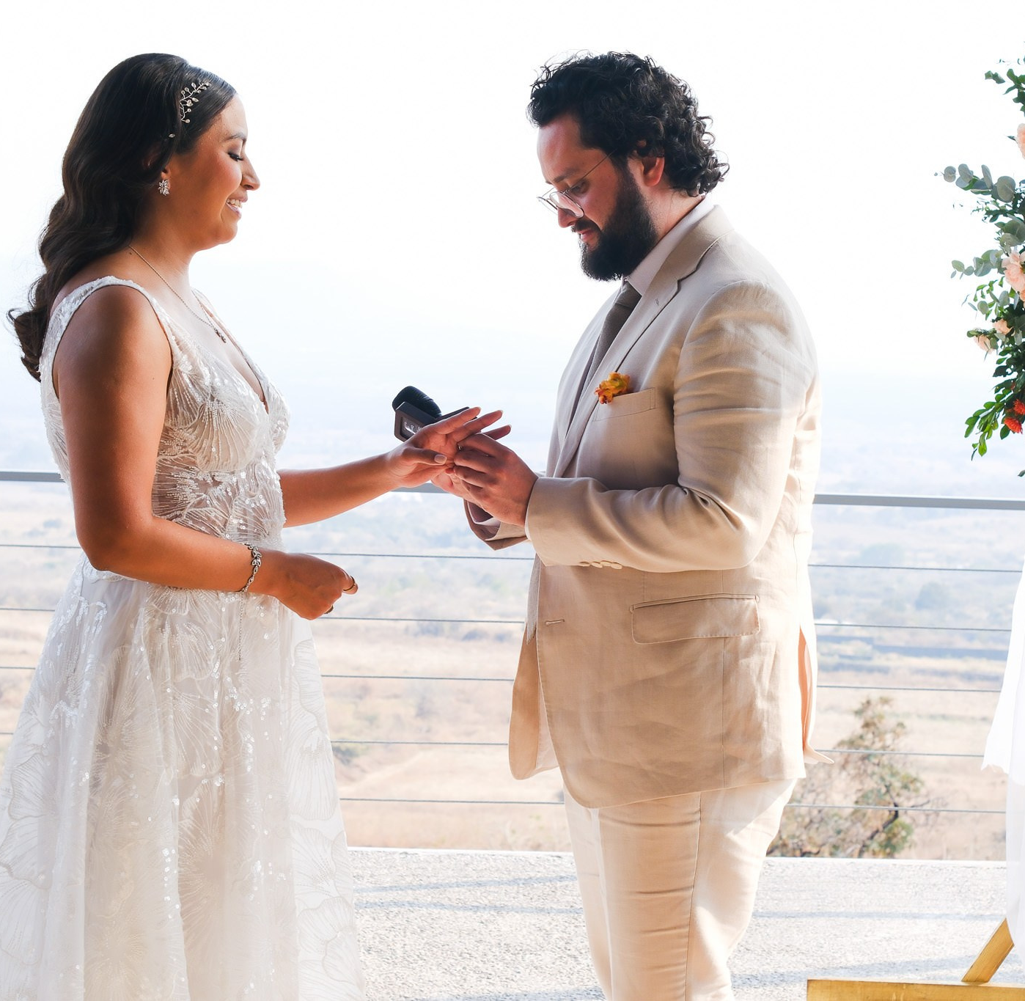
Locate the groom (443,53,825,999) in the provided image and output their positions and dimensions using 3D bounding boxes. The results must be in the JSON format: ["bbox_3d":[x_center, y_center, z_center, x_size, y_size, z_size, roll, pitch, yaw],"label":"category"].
[{"bbox_3d":[0.165,0.269,1.861,0.540,1.740,0.560,0,6,-16],"label":"groom"}]

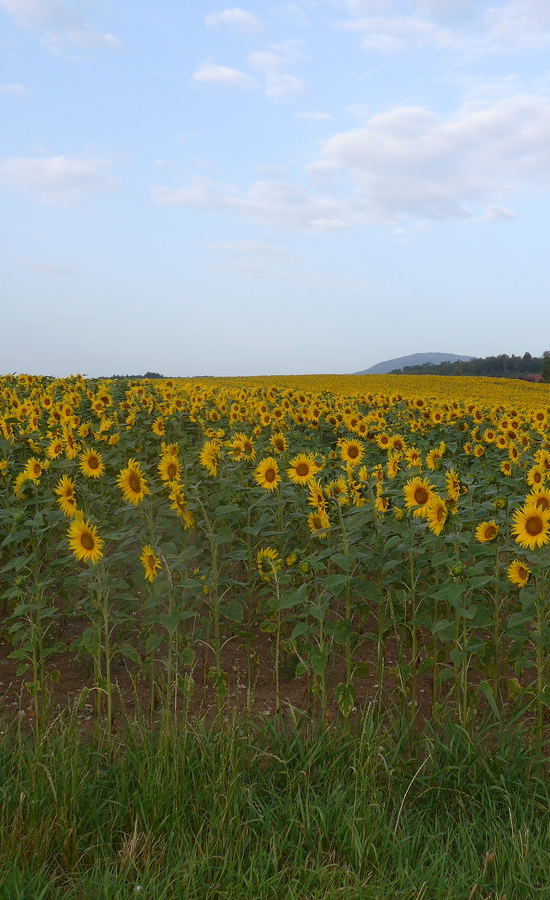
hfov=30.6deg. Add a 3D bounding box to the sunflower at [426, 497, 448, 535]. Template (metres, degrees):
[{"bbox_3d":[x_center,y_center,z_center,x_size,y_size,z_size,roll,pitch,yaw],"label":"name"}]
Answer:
[{"bbox_3d":[0.873,0.357,5.400,0.080,0.210,0.190,-1,3,-26],"label":"sunflower"}]

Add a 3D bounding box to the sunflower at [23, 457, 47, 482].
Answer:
[{"bbox_3d":[-1.739,0.142,7.300,0.175,0.190,0.070,2,3,29],"label":"sunflower"}]

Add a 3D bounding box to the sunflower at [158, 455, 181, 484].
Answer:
[{"bbox_3d":[-0.672,0.124,6.400,0.174,0.185,0.066,1,3,32],"label":"sunflower"}]

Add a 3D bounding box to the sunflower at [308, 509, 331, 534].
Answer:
[{"bbox_3d":[0.273,0.454,6.300,0.150,0.165,0.060,1,3,27],"label":"sunflower"}]

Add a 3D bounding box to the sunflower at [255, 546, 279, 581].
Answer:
[{"bbox_3d":[-0.043,0.643,5.700,0.165,0.185,0.070,-3,-8,-45],"label":"sunflower"}]

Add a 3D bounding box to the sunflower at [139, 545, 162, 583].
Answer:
[{"bbox_3d":[-0.644,0.587,5.200,0.060,0.195,0.170,-3,4,-43],"label":"sunflower"}]

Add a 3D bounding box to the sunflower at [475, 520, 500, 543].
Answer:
[{"bbox_3d":[1.184,0.454,5.600,0.135,0.130,0.065,3,-4,45],"label":"sunflower"}]

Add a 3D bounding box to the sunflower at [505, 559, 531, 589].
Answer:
[{"bbox_3d":[1.163,0.594,4.800,0.053,0.135,0.127,-2,3,-30],"label":"sunflower"}]

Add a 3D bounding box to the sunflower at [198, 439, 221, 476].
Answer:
[{"bbox_3d":[-0.384,0.044,5.900,0.080,0.215,0.200,-2,3,-32],"label":"sunflower"}]

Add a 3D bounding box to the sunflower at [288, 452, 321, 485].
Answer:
[{"bbox_3d":[0.179,0.116,6.300,0.200,0.200,0.075,0,3,8],"label":"sunflower"}]

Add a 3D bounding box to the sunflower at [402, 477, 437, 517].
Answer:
[{"bbox_3d":[0.776,0.253,5.400,0.205,0.215,0.080,2,12,28],"label":"sunflower"}]

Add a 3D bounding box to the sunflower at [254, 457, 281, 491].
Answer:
[{"bbox_3d":[-0.048,0.150,6.400,0.200,0.215,0.070,2,4,40],"label":"sunflower"}]

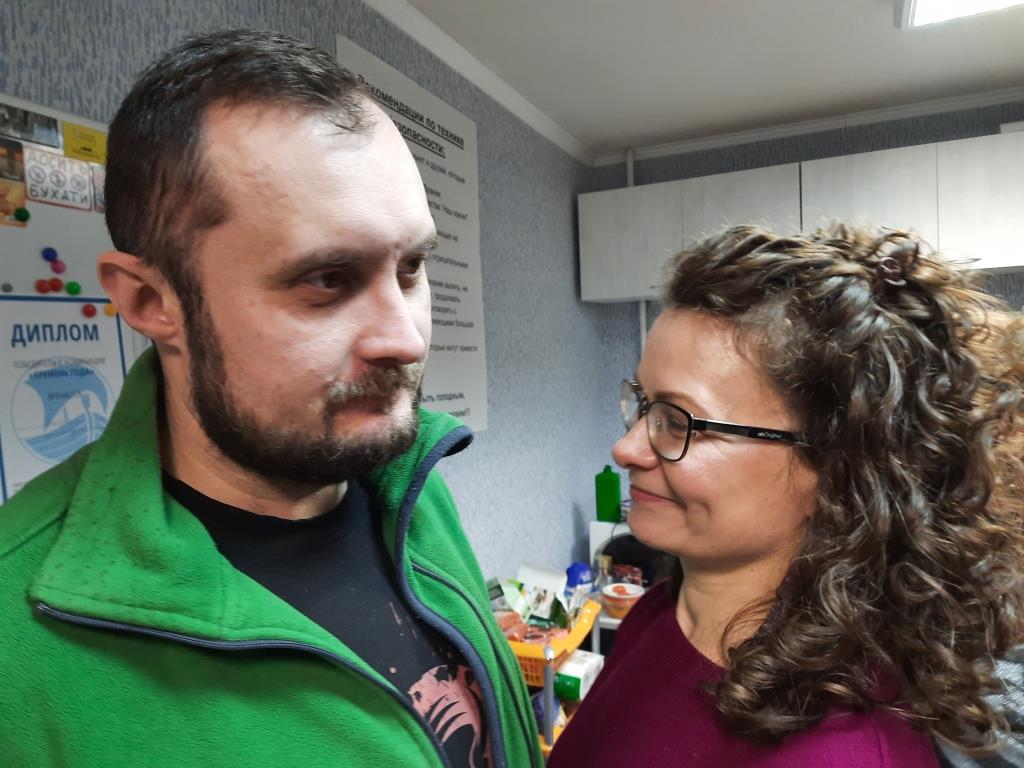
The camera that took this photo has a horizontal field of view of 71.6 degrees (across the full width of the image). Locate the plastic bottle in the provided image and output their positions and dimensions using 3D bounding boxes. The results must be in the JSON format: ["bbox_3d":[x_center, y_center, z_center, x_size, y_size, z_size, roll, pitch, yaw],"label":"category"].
[{"bbox_3d":[0.356,0.404,2.620,0.089,0.208,0.056,-2,1,21],"label":"plastic bottle"}]

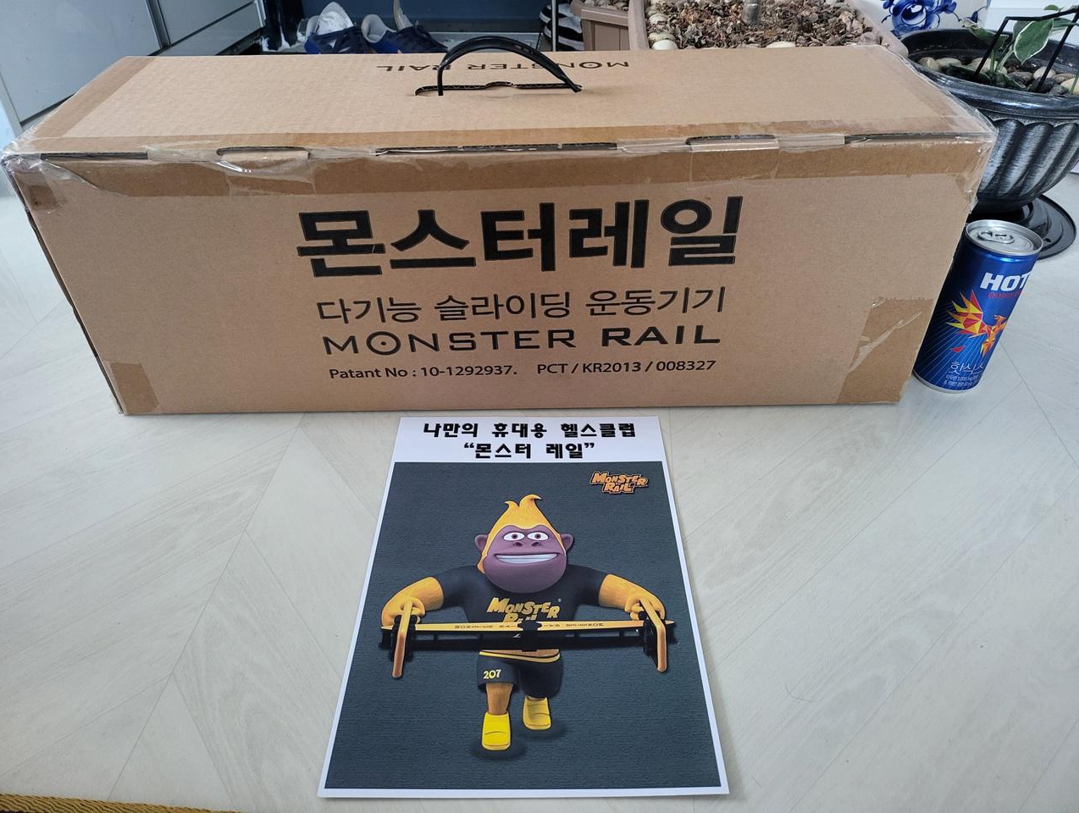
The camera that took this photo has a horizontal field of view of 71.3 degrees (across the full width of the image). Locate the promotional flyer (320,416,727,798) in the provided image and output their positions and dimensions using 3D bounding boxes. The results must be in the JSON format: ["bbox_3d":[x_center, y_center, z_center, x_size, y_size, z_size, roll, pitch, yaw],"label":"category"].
[{"bbox_3d":[-0.008,0.103,0.497,0.210,0.002,0.297,-1,40,1],"label":"promotional flyer"}]

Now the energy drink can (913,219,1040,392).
[{"bbox_3d":[0.347,-0.077,0.602,0.053,0.133,0.053,-1,40,1],"label":"energy drink can"}]

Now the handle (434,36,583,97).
[{"bbox_3d":[-0.022,-0.252,0.556,0.110,0.040,0.020,-1,40,0],"label":"handle"}]

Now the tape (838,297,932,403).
[{"bbox_3d":[0.271,-0.042,0.589,0.050,0.102,0.002,-1,40,0],"label":"tape"}]

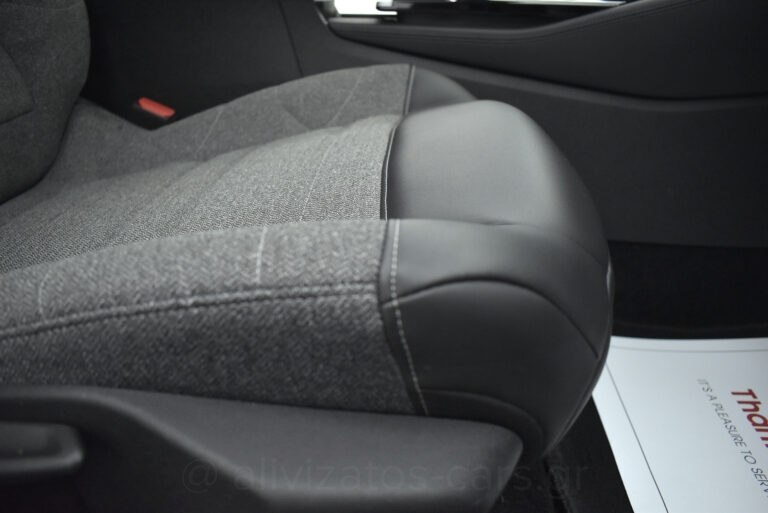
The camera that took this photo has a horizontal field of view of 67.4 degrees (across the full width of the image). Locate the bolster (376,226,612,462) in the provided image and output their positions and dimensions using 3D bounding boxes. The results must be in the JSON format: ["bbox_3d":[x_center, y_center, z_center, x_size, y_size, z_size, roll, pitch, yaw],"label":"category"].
[{"bbox_3d":[0.067,0.052,0.325,0.145,0.140,0.110,2,28,4],"label":"bolster"}]

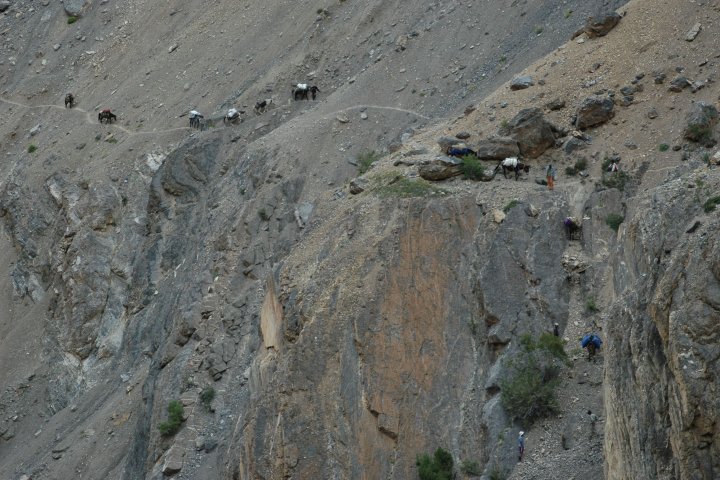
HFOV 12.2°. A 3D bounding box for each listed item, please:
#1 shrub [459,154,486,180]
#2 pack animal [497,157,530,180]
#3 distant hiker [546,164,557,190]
[{"bbox_3d":[7.669,-4.899,227.000,1.850,1.750,1.700,0,0,0],"label":"shrub"},{"bbox_3d":[10.473,-4.797,227.000,2.050,1.550,0.850,0,0,18],"label":"pack animal"},{"bbox_3d":[12.939,-4.203,227.000,0.600,1.680,0.400,0,0,9],"label":"distant hiker"}]

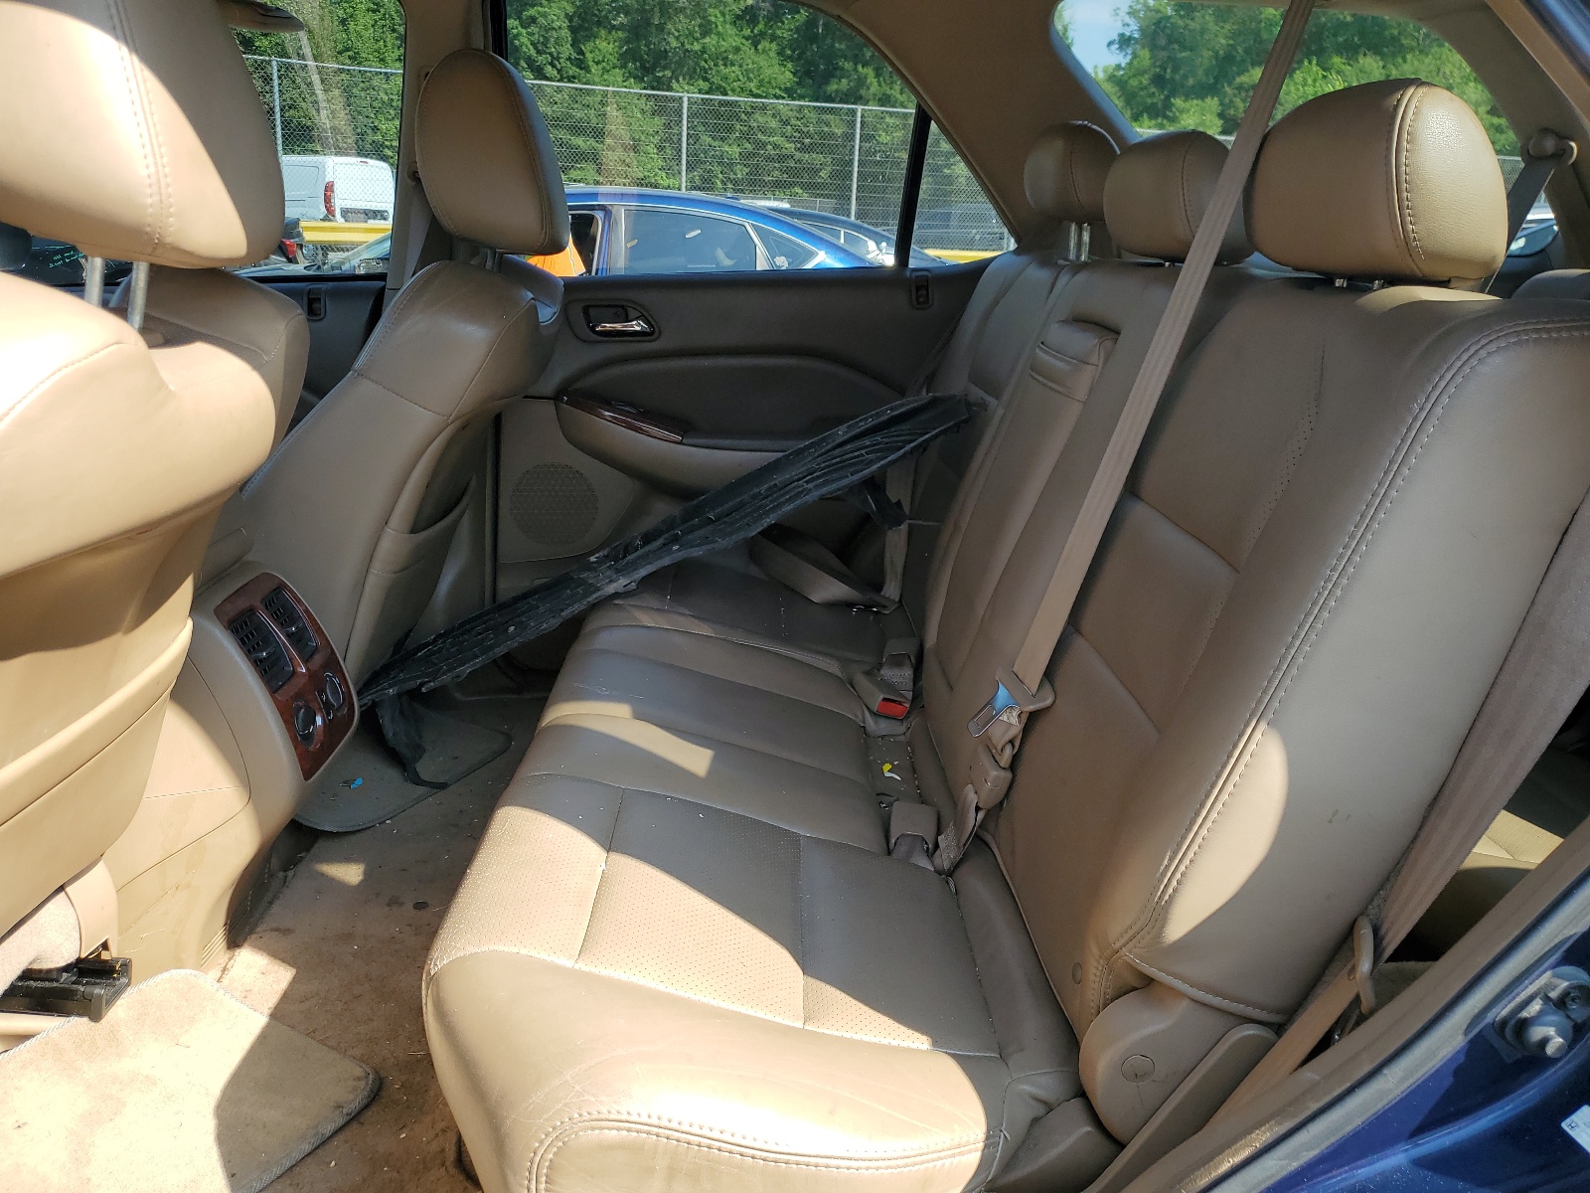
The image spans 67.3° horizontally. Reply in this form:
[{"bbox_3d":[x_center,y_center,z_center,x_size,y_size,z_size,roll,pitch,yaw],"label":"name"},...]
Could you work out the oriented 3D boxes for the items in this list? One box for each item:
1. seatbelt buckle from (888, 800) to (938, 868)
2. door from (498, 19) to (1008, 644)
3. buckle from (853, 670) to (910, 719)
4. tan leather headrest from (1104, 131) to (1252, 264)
[{"bbox_3d":[0.112,0.221,1.134,0.043,0.027,0.070,8,34,8],"label":"seatbelt buckle"},{"bbox_3d":[-0.074,-0.452,2.146,0.980,1.200,0.220,1,16,-2],"label":"door"},{"bbox_3d":[0.110,0.126,1.513,0.042,0.028,0.068,-11,36,-31],"label":"buckle"},{"bbox_3d":[0.416,-0.442,1.332,0.115,0.148,0.245,1,16,-2],"label":"tan leather headrest"}]

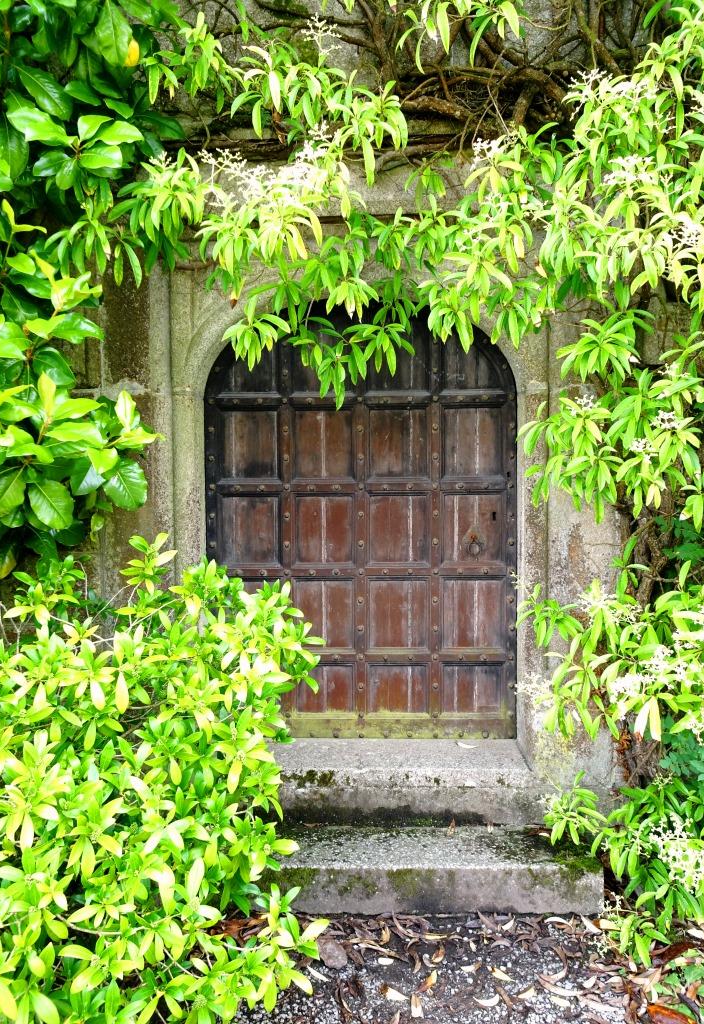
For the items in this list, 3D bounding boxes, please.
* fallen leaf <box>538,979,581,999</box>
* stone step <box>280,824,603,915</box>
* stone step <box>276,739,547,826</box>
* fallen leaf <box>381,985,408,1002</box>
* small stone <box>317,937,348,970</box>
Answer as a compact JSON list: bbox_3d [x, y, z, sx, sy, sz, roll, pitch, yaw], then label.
[{"bbox_3d":[0.597,1.385,2.057,0.128,0.018,0.044,2,3,31],"label":"fallen leaf"},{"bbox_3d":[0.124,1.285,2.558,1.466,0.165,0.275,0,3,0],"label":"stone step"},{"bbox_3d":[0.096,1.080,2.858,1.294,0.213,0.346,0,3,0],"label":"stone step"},{"bbox_3d":[0.114,1.389,2.043,0.093,0.012,0.033,2,4,37],"label":"fallen leaf"},{"bbox_3d":[-0.053,1.379,2.228,0.088,0.045,0.098,-1,2,-19],"label":"small stone"}]

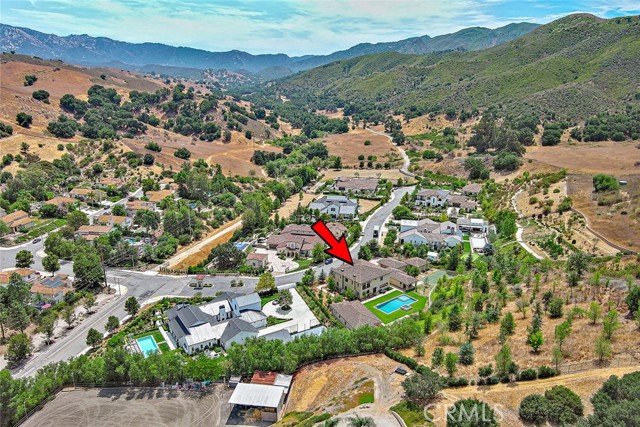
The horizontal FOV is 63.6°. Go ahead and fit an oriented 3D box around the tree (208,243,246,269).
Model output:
[{"bbox_3d":[-38.170,17.740,212.760,14.900,10.070,14.450,0,16,0],"label":"tree"}]

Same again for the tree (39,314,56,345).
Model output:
[{"bbox_3d":[-81.900,34.560,154.960,5.140,9.600,4.990,0,16,0],"label":"tree"}]

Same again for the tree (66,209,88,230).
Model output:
[{"bbox_3d":[-118.220,3.410,251.370,10.400,9.150,10.400,0,17,0],"label":"tree"}]

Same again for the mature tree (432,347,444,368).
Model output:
[{"bbox_3d":[30.120,36.610,131.070,2.960,5.750,2.960,0,17,0],"label":"mature tree"}]

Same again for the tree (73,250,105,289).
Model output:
[{"bbox_3d":[-87.310,21.120,194.450,11.470,13.490,11.120,0,16,0],"label":"tree"}]

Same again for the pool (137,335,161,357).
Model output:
[{"bbox_3d":[-51.592,40.782,156.247,4.600,1.000,12.000,-10,20,-29],"label":"pool"}]

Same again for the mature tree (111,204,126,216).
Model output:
[{"bbox_3d":[-112.630,-1.680,288.190,8.500,6.350,8.240,0,16,0],"label":"mature tree"}]

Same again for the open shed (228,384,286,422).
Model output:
[{"bbox_3d":[-15.250,46.040,125.870,11.800,4.100,7.900,2,16,8],"label":"open shed"}]

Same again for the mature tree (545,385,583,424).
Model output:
[{"bbox_3d":[52.611,40.996,111.072,7.402,7.522,7.402,0,17,0],"label":"mature tree"}]

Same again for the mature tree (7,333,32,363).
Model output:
[{"bbox_3d":[-87.464,38.949,149.902,6.741,8.281,6.741,0,17,0],"label":"mature tree"}]

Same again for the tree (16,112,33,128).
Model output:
[{"bbox_3d":[-274.790,-86.480,479.460,14.430,14.290,14.430,0,17,0],"label":"tree"}]

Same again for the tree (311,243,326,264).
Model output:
[{"bbox_3d":[-0.621,16.467,213.667,5.799,9.189,5.799,0,17,0],"label":"tree"}]

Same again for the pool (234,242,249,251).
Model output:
[{"bbox_3d":[-36.848,15.568,230.286,6.600,1.000,9.800,4,18,12],"label":"pool"}]

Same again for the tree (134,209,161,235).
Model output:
[{"bbox_3d":[-78.555,3.178,234.931,11.246,9.883,11.246,0,17,0],"label":"tree"}]

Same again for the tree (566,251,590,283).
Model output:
[{"bbox_3d":[86.800,17.800,173.140,7.820,10.480,7.820,0,17,0],"label":"tree"}]

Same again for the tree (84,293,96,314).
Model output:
[{"bbox_3d":[-78.307,31.017,176.142,4.325,7.783,4.325,0,17,0],"label":"tree"}]

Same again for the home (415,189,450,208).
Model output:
[{"bbox_3d":[63.810,-8.770,292.170,18.000,8.000,13.000,6,18,19],"label":"home"}]

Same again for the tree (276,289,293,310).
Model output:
[{"bbox_3d":[-11.930,28.890,173.200,5.210,7.280,5.210,0,17,0],"label":"tree"}]

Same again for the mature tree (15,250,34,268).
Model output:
[{"bbox_3d":[-115.130,18.700,200.880,7.560,8.170,7.560,0,17,0],"label":"mature tree"}]

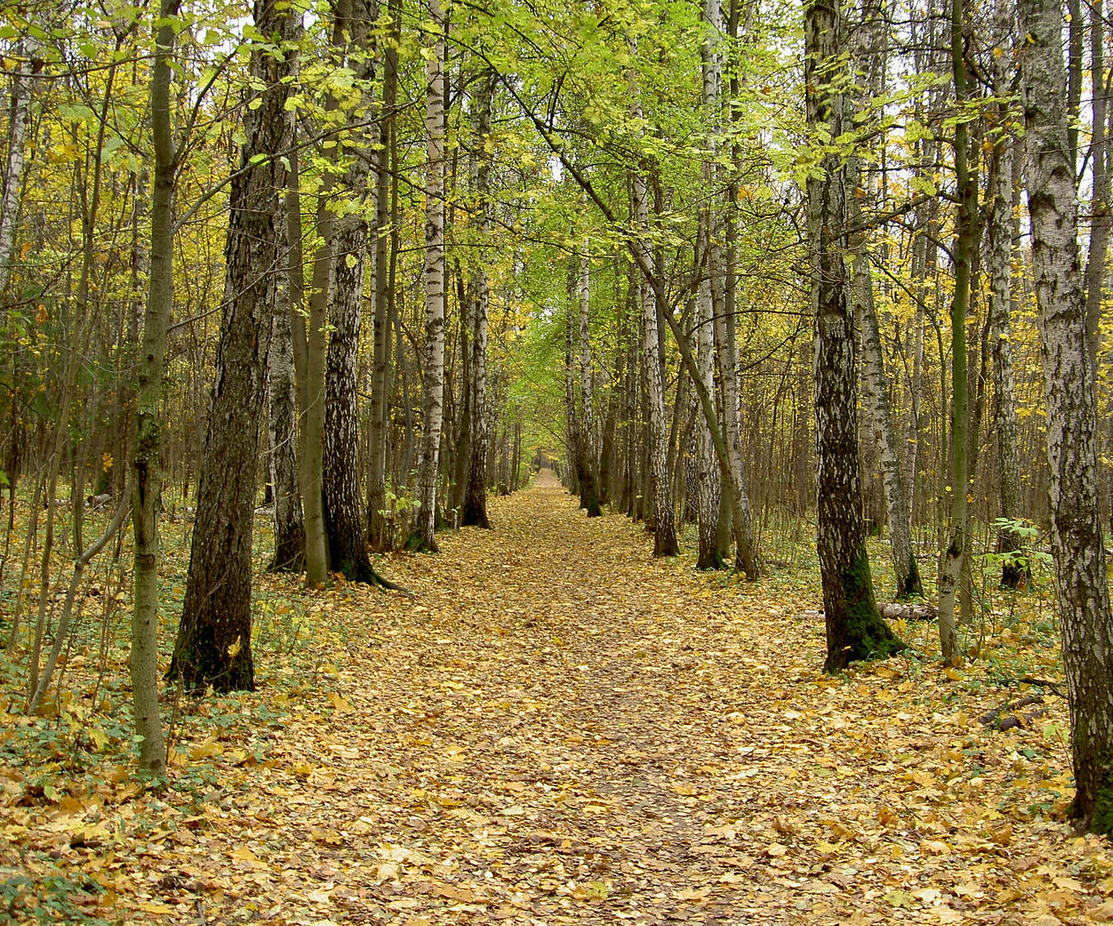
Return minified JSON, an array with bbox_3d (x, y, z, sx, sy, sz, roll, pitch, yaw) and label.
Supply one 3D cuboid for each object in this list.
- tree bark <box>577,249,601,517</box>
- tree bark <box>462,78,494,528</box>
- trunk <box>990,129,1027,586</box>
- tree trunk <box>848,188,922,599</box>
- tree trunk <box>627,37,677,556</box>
[{"bbox_3d":[1.076,-2.721,47.000,0.550,9.060,0.550,-1,0,0],"label":"tree bark"},{"bbox_3d":[-2.106,-4.447,37.500,0.600,12.400,0.600,0,0,0],"label":"tree bark"},{"bbox_3d":[6.238,-1.385,19.200,0.360,6.190,0.360,-1,0,0],"label":"trunk"},{"bbox_3d":[4.114,-0.856,17.500,0.300,5.140,0.300,-7,0,0],"label":"tree trunk"},{"bbox_3d":[1.749,-3.119,26.000,0.420,9.700,0.420,-3,0,0],"label":"tree trunk"}]

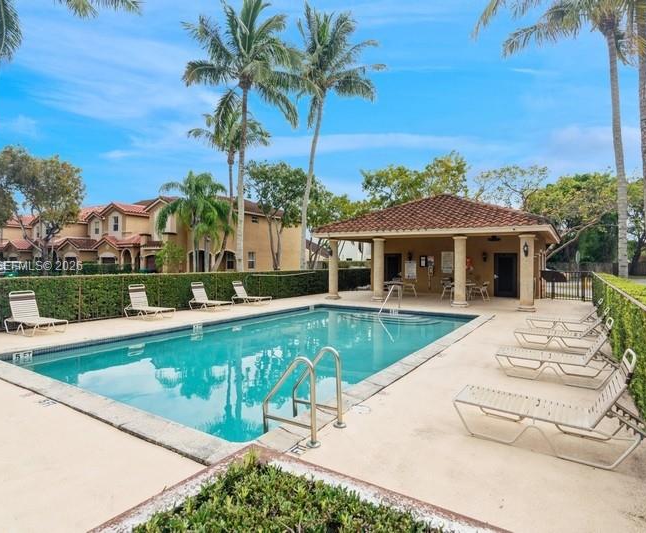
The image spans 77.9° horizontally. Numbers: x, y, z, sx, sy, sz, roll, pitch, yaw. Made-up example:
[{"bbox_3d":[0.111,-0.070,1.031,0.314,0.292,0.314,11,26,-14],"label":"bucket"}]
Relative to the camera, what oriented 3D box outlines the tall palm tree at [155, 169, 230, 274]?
[{"bbox_3d":[-7.800,-2.260,24.050,4.400,7.000,4.400,1,1,32],"label":"tall palm tree"}]

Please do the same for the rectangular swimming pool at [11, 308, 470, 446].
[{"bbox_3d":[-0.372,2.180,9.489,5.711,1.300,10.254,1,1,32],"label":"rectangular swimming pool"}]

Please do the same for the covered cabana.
[{"bbox_3d":[6.013,-1.002,19.369,9.135,4.926,9.602,1,1,32],"label":"covered cabana"}]

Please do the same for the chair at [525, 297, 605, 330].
[{"bbox_3d":[5.707,1.157,9.451,1.553,0.885,0.618,1,1,32],"label":"chair"}]

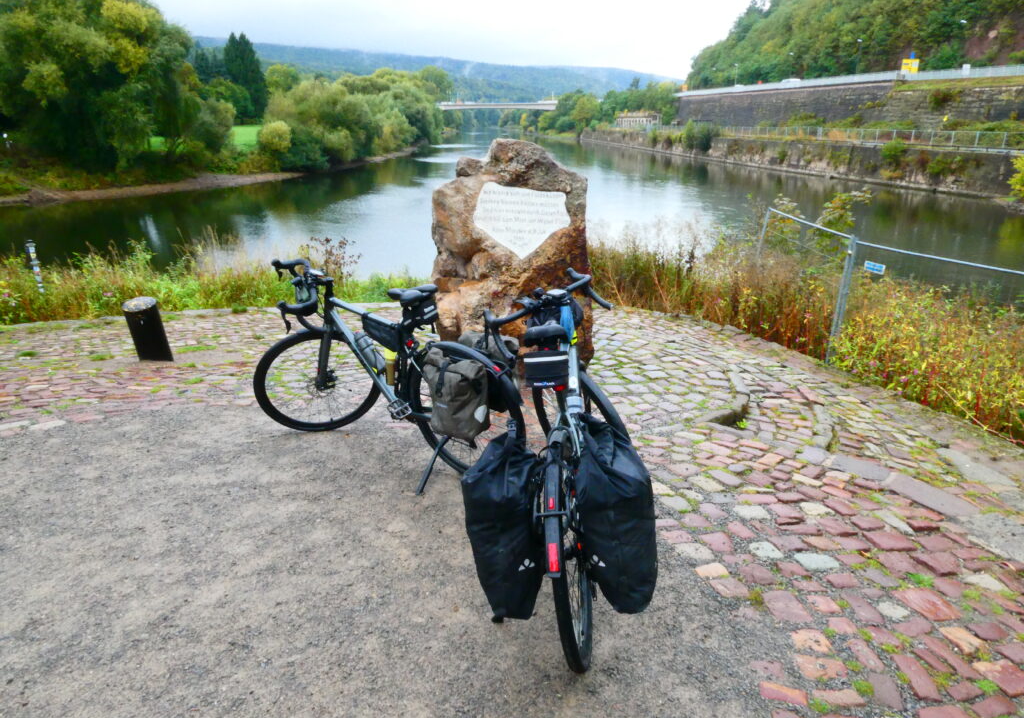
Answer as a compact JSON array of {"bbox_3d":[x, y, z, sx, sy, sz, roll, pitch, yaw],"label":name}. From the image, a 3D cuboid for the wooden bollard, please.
[{"bbox_3d":[-2.747,-0.206,5.375,0.240,0.450,0.240,-2,26,1],"label":"wooden bollard"}]

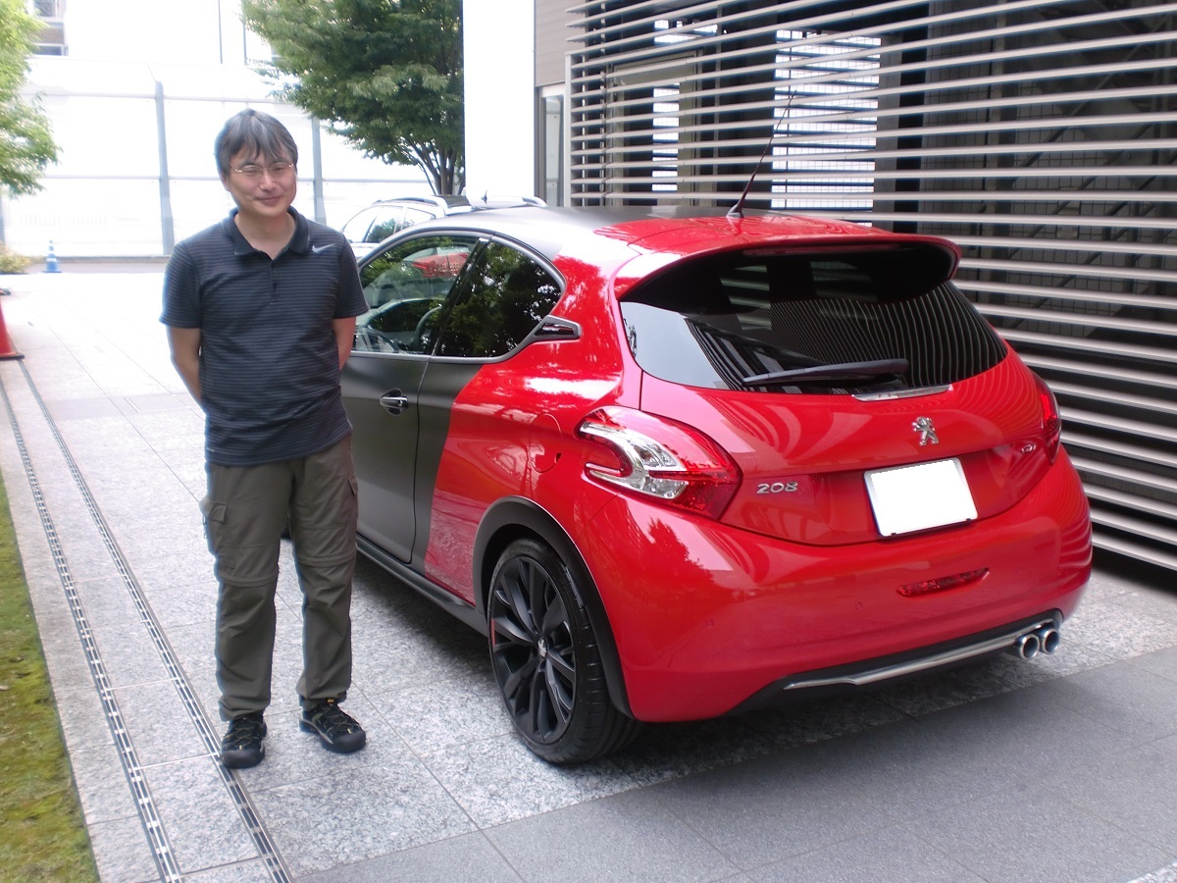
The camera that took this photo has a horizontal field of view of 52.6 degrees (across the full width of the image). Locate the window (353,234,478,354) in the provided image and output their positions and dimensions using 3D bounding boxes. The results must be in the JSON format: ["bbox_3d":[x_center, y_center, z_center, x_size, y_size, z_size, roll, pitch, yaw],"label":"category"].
[{"bbox_3d":[-0.719,-0.526,4.259,0.060,0.460,1.200,20,-1,-32],"label":"window"}]

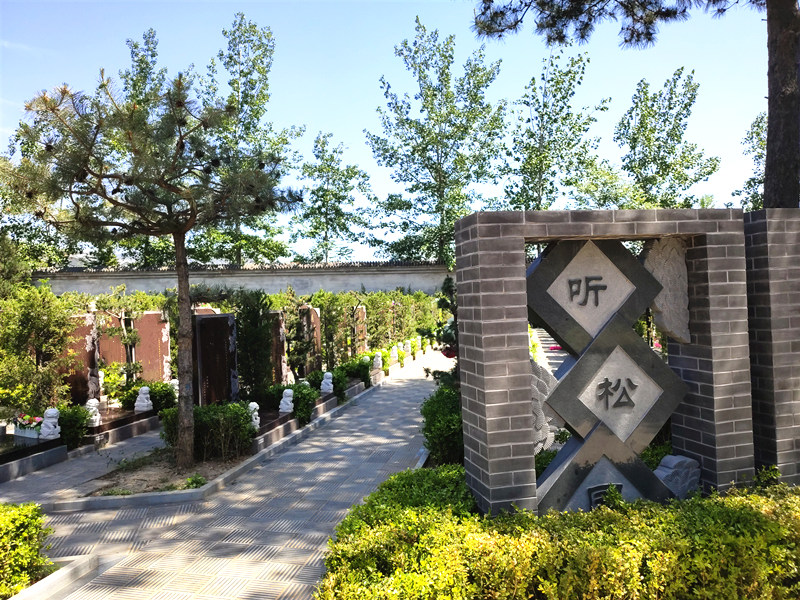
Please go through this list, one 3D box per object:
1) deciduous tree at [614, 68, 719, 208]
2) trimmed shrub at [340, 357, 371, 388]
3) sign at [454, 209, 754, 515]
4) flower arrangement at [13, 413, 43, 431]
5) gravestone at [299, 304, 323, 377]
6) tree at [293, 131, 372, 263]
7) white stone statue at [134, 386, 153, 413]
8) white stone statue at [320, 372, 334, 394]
[{"bbox_3d":[11.829,-4.553,27.499,4.500,11.270,4.500,-3,0,12],"label":"deciduous tree"},{"bbox_3d":[-0.729,1.267,10.815,0.500,0.530,0.480,-3,0,12],"label":"trimmed shrub"},{"bbox_3d":[1.131,0.492,3.408,1.545,1.914,0.365,-3,0,-14],"label":"sign"},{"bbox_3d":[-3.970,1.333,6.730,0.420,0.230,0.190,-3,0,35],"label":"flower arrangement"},{"bbox_3d":[-1.449,0.714,10.185,0.170,1.300,0.880,-3,0,12],"label":"gravestone"},{"bbox_3d":[-2.629,-2.351,24.000,2.900,8.160,2.900,-3,0,12],"label":"tree"},{"bbox_3d":[-3.266,1.266,7.957,0.180,0.320,0.150,-3,0,12],"label":"white stone statue"},{"bbox_3d":[-1.054,1.197,9.023,0.165,0.300,0.140,-3,0,12],"label":"white stone statue"}]

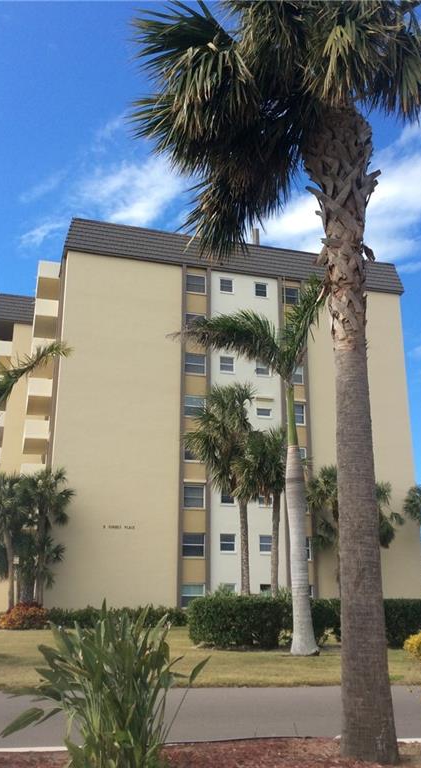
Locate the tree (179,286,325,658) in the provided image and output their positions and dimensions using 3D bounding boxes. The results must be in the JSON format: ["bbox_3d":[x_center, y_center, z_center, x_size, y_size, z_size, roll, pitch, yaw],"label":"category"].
[{"bbox_3d":[1.225,2.019,19.029,4.297,9.854,3.800,0,-18,0],"label":"tree"}]

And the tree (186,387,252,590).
[{"bbox_3d":[0.431,5.558,33.447,3.284,11.552,3.500,0,-18,0],"label":"tree"}]

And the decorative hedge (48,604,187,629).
[{"bbox_3d":[-4.507,11.523,35.093,7.400,1.094,1.300,5,-19,-14],"label":"decorative hedge"}]

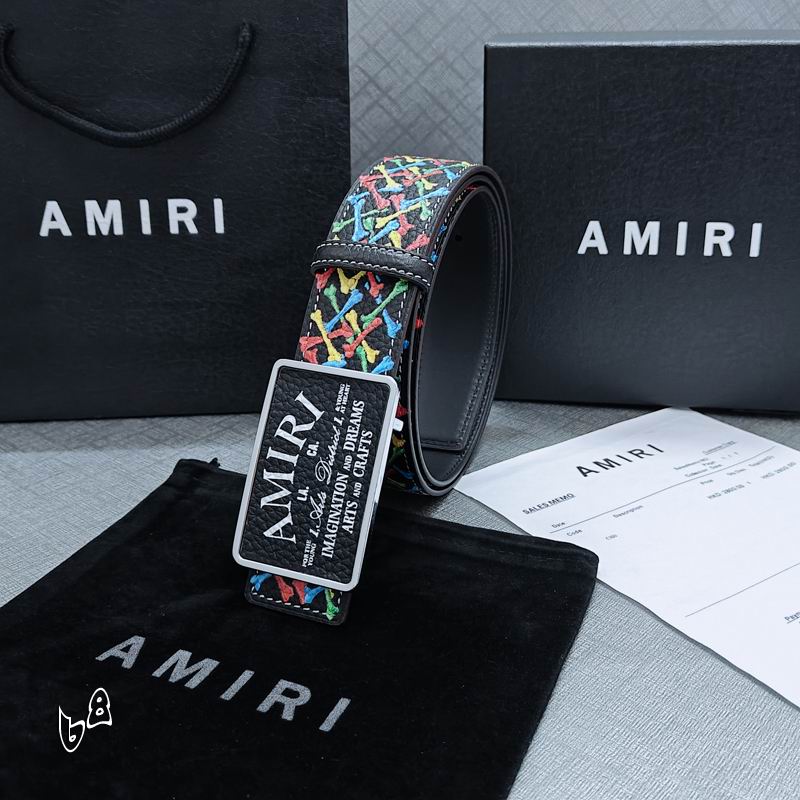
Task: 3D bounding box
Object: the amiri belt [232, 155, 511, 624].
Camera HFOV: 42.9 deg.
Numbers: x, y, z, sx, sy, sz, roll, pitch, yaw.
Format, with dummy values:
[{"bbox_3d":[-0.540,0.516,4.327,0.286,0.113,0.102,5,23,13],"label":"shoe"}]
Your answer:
[{"bbox_3d":[-0.003,-0.019,0.402,0.048,0.137,0.180,9,25,22],"label":"amiri belt"}]

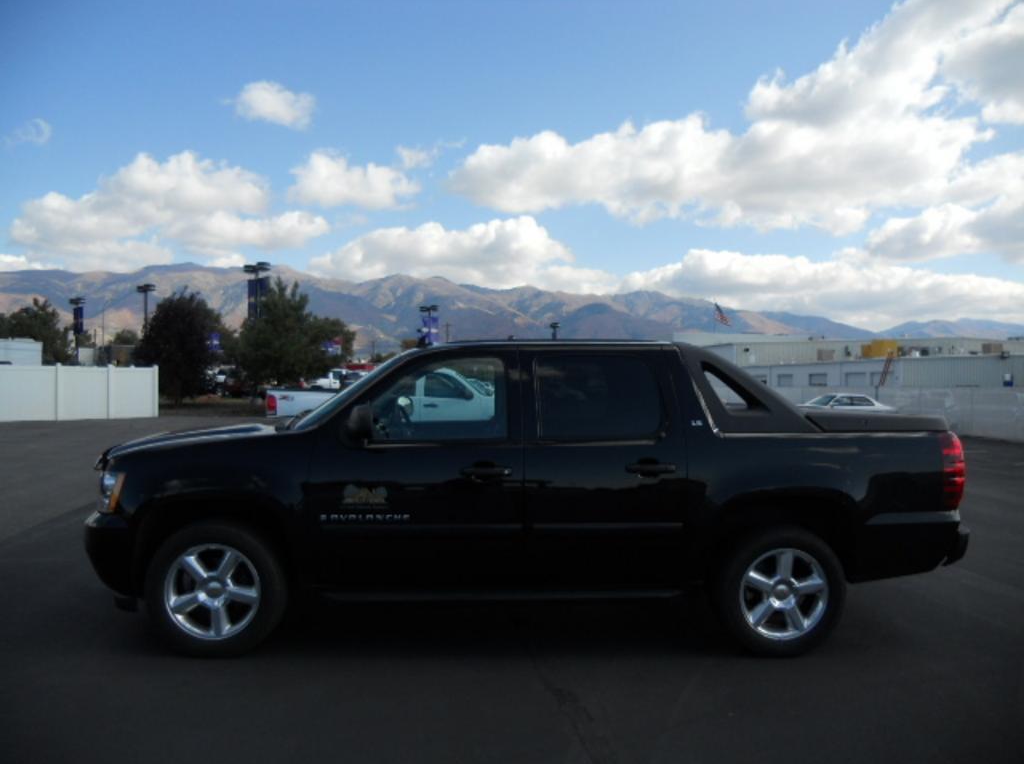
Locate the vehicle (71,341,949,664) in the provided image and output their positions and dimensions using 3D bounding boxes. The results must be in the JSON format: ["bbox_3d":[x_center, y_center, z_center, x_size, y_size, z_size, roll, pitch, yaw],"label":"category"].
[{"bbox_3d":[0.091,0.632,5.594,5.620,1.920,2.030,1,0,-3],"label":"vehicle"}]

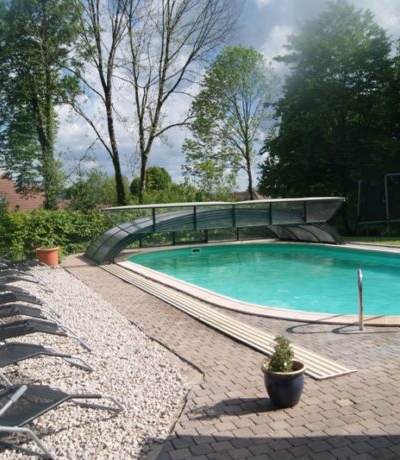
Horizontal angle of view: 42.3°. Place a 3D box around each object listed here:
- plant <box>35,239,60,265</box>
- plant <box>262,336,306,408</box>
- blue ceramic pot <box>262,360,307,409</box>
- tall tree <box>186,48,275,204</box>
[{"bbox_3d":[-3.853,0.559,13.222,0.600,0.690,0.600,-2,4,0],"label":"plant"},{"bbox_3d":[0.620,1.058,3.918,0.335,0.510,0.335,-2,4,0],"label":"plant"},{"bbox_3d":[0.624,1.170,3.925,0.335,0.287,0.335,-2,4,0],"label":"blue ceramic pot"},{"bbox_3d":[1.466,-4.819,26.754,4.700,9.300,4.700,-2,4,0],"label":"tall tree"}]

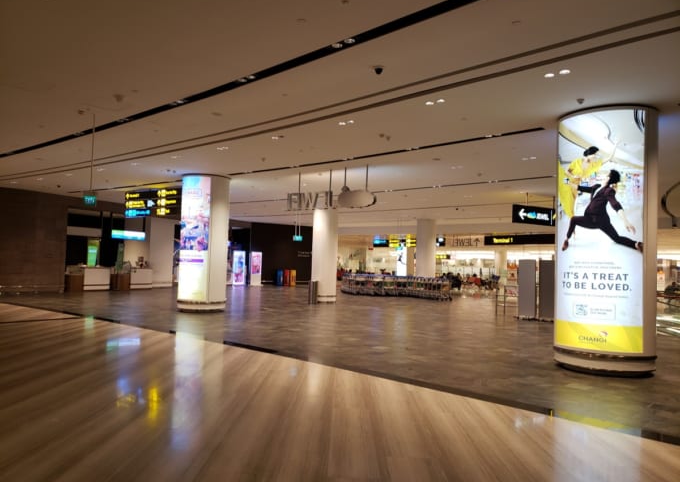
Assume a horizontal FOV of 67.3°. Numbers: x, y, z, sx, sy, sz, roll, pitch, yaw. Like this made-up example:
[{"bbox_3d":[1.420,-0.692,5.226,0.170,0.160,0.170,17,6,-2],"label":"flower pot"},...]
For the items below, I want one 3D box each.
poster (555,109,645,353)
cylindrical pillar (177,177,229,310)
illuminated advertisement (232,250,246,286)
[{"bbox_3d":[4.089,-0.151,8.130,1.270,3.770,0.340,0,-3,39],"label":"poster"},{"bbox_3d":[-4.287,0.076,16.163,1.460,4.200,1.460,2,-2,0],"label":"cylindrical pillar"},{"bbox_3d":[-6.154,1.705,31.130,0.760,2.020,0.250,3,-3,-26],"label":"illuminated advertisement"}]

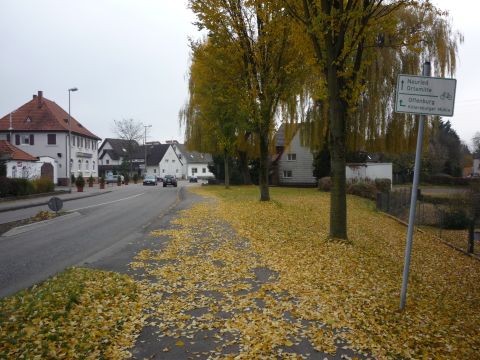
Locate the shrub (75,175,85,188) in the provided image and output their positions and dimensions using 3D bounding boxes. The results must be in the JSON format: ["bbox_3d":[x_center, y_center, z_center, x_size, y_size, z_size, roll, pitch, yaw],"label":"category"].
[{"bbox_3d":[-13.938,0.079,38.700,0.800,1.200,0.800,0,1,0],"label":"shrub"}]

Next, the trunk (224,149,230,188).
[{"bbox_3d":[-1.417,-1.247,50.300,0.520,4.350,0.520,0,1,0],"label":"trunk"}]

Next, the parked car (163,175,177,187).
[{"bbox_3d":[-9.106,0.143,57.800,1.760,1.650,4.100,0,1,-7],"label":"parked car"}]

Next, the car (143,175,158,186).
[{"bbox_3d":[-12.494,0.070,61.800,1.720,1.480,4.100,0,1,-6],"label":"car"}]

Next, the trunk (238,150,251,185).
[{"bbox_3d":[0.787,-1.746,63.500,1.200,4.900,1.200,0,1,0],"label":"trunk"}]

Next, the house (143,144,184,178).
[{"bbox_3d":[-19.737,-4.559,113.000,7.800,8.800,8.000,1,1,35],"label":"house"}]

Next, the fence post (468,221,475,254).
[{"bbox_3d":[4.694,1.146,9.000,0.090,0.710,0.090,0,1,7],"label":"fence post"}]

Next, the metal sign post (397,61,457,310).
[{"bbox_3d":[2.089,0.064,5.280,0.700,2.944,0.090,6,0,3],"label":"metal sign post"}]

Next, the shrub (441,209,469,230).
[{"bbox_3d":[6.411,1.169,13.200,0.880,0.630,0.800,0,1,0],"label":"shrub"}]

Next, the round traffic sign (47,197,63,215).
[{"bbox_3d":[-7.525,1.034,18.000,0.600,0.720,0.090,0,1,-8],"label":"round traffic sign"}]

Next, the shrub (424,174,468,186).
[{"bbox_3d":[28.390,0.014,61.000,6.000,1.550,1.300,0,1,0],"label":"shrub"}]

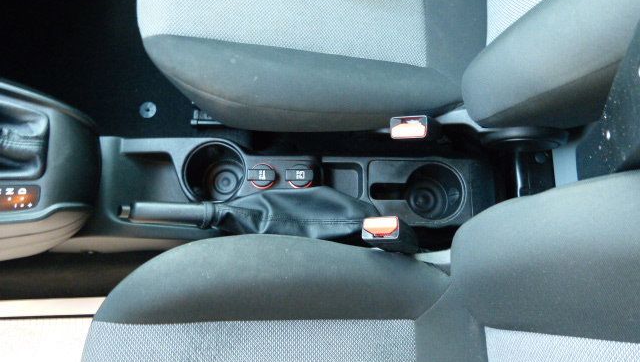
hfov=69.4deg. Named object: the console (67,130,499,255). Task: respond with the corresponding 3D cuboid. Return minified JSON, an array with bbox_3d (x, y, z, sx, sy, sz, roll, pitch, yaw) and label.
[{"bbox_3d":[-0.059,0.028,0.740,0.660,0.190,0.170,1,80,0],"label":"console"}]

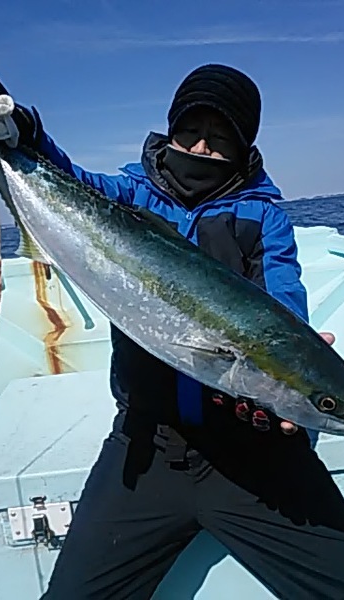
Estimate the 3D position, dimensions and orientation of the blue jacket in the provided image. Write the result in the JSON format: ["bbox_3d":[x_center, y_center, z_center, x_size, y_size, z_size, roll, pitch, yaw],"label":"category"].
[{"bbox_3d":[0.025,-0.015,1.000,0.520,0.660,0.460,4,11,14],"label":"blue jacket"}]

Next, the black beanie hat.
[{"bbox_3d":[0.096,-0.434,1.090,0.205,0.190,0.235,7,14,6],"label":"black beanie hat"}]

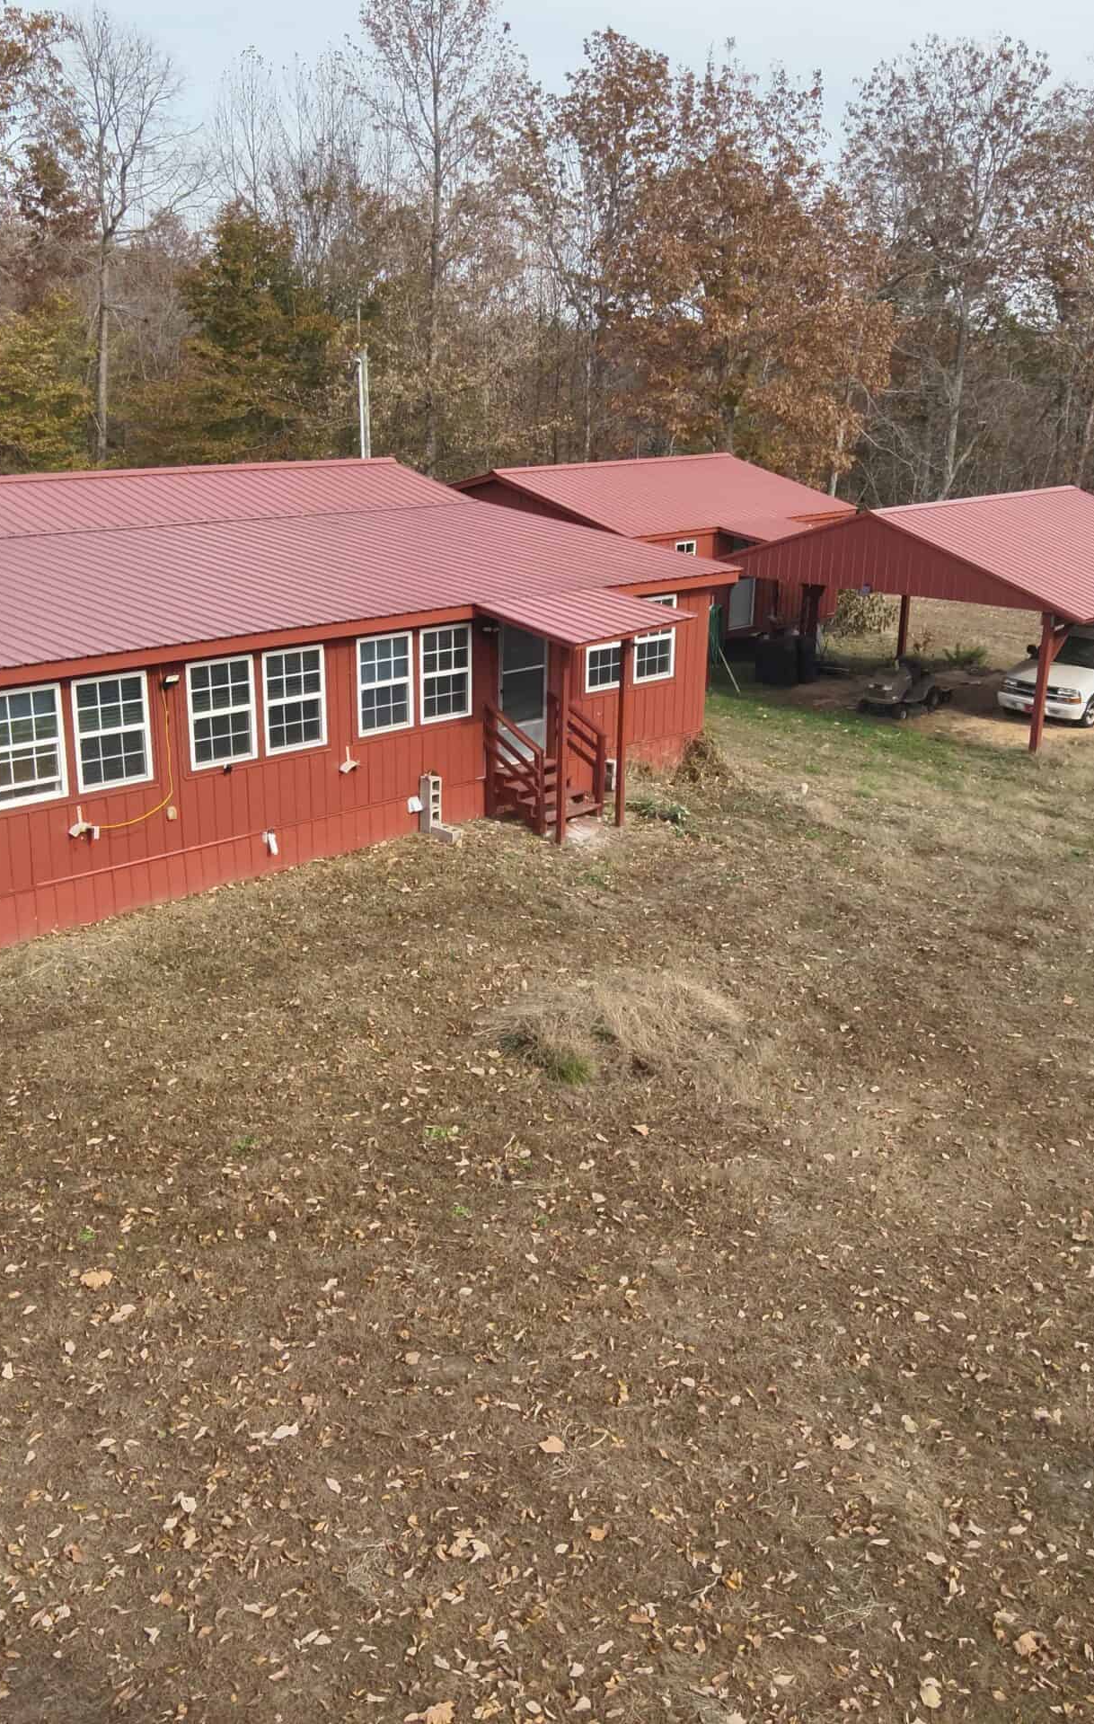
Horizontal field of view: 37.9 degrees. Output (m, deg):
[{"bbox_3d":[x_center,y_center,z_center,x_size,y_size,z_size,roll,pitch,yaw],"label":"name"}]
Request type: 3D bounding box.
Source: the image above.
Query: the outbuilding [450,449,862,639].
[{"bbox_3d":[1.841,-7.108,36.313,7.843,3.904,8.269,15,22,39],"label":"outbuilding"}]

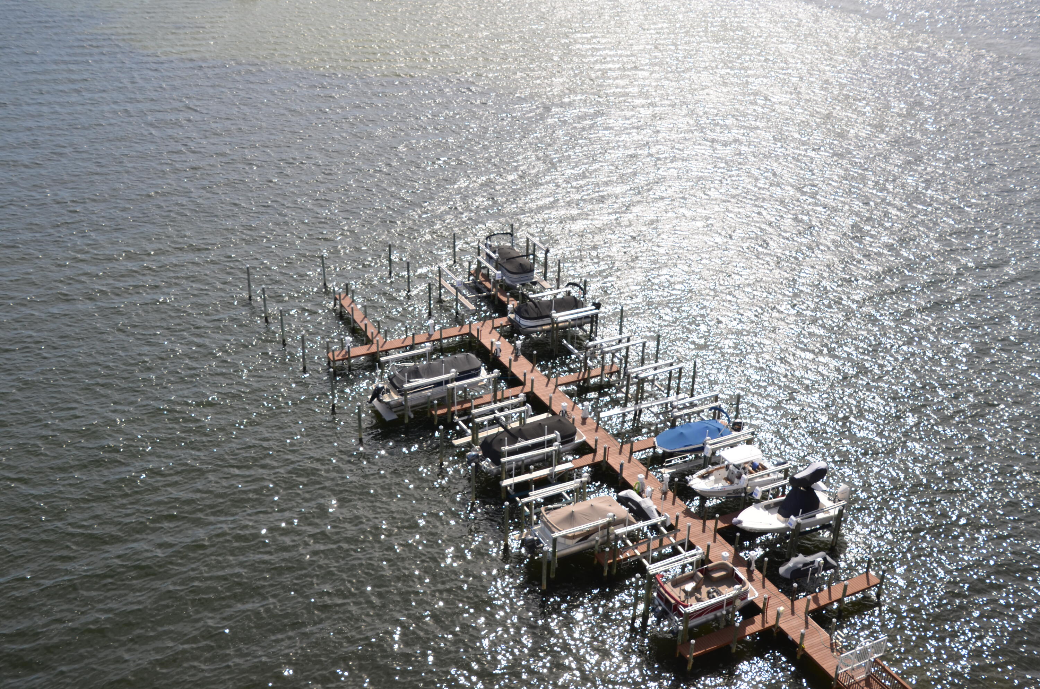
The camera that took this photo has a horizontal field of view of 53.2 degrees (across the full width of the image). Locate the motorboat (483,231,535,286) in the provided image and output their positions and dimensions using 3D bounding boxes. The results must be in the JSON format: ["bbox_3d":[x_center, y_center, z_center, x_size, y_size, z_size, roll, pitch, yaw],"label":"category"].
[{"bbox_3d":[-0.856,-7.596,92.038,2.500,3.100,7.000,-9,29,-19],"label":"motorboat"}]

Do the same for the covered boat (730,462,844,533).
[{"bbox_3d":[15.090,9.015,58.101,7.800,3.350,2.500,-11,29,-22],"label":"covered boat"}]

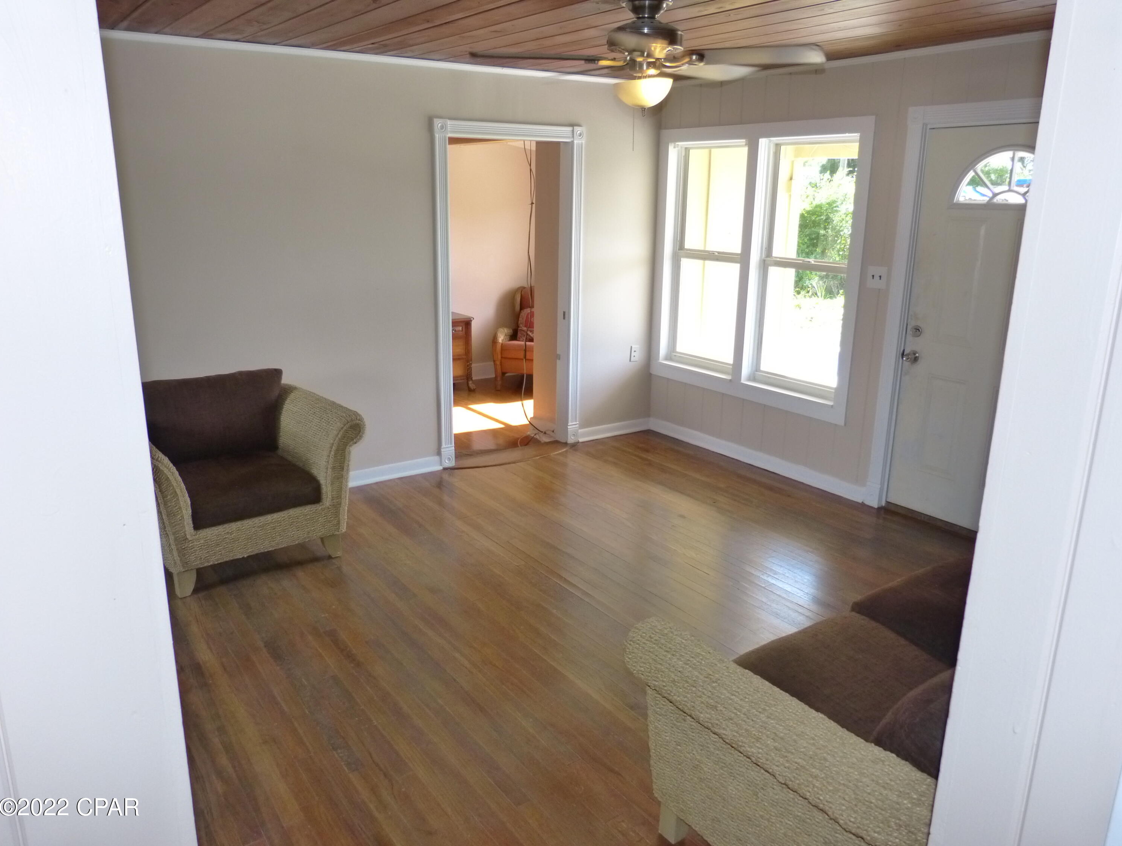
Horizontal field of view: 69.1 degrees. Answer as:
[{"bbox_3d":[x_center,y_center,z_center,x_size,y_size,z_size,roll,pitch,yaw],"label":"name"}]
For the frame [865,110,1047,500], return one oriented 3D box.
[{"bbox_3d":[2.137,-0.459,4.040,0.120,2.156,1.106,-10,18,-33],"label":"frame"}]

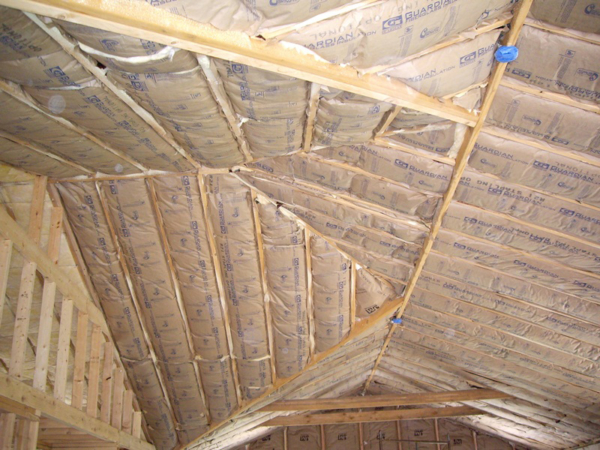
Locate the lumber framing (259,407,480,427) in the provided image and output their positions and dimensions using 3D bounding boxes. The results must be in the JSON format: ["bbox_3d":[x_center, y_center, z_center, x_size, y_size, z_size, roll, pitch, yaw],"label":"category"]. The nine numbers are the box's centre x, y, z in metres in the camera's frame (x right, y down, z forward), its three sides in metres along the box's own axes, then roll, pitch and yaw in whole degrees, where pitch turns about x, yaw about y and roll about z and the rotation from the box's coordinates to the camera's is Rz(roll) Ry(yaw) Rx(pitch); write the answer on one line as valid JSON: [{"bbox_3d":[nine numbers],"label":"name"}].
[{"bbox_3d":[1.007,2.659,9.150,3.120,0.140,0.045,-3,-24,0],"label":"lumber framing"}]

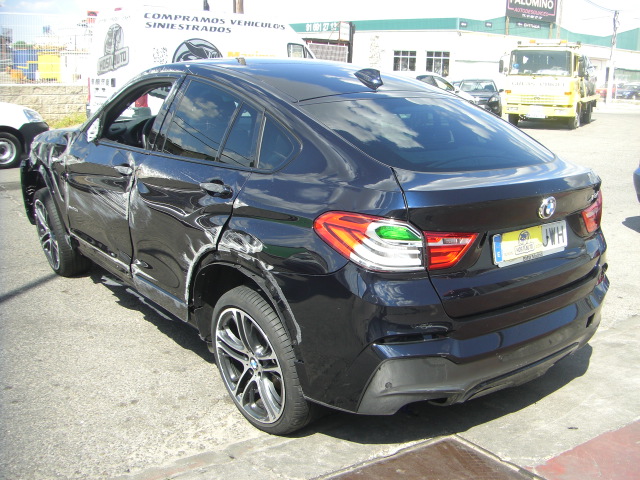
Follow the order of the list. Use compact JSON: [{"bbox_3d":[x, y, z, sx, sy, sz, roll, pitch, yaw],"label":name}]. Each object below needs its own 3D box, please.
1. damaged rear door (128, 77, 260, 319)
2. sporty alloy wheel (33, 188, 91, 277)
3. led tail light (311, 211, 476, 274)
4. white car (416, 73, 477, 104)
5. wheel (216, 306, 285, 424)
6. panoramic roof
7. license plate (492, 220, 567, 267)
[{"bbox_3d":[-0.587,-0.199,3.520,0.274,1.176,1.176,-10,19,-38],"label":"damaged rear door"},{"bbox_3d":[-1.942,-0.045,5.269,0.240,0.660,0.660,-10,18,-38],"label":"sporty alloy wheel"},{"bbox_3d":[0.289,-0.019,2.684,0.470,0.176,0.451,-10,19,-38],"label":"led tail light"},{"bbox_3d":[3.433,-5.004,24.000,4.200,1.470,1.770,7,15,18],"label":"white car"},{"bbox_3d":[-0.231,0.551,3.195,0.250,0.580,0.580,-10,18,-38],"label":"wheel"},{"bbox_3d":[-0.058,-0.917,3.950,1.117,0.137,1.176,-10,24,-38],"label":"panoramic roof"},{"bbox_3d":[0.898,0.006,2.965,0.525,0.118,0.025,-10,7,-38],"label":"license plate"}]

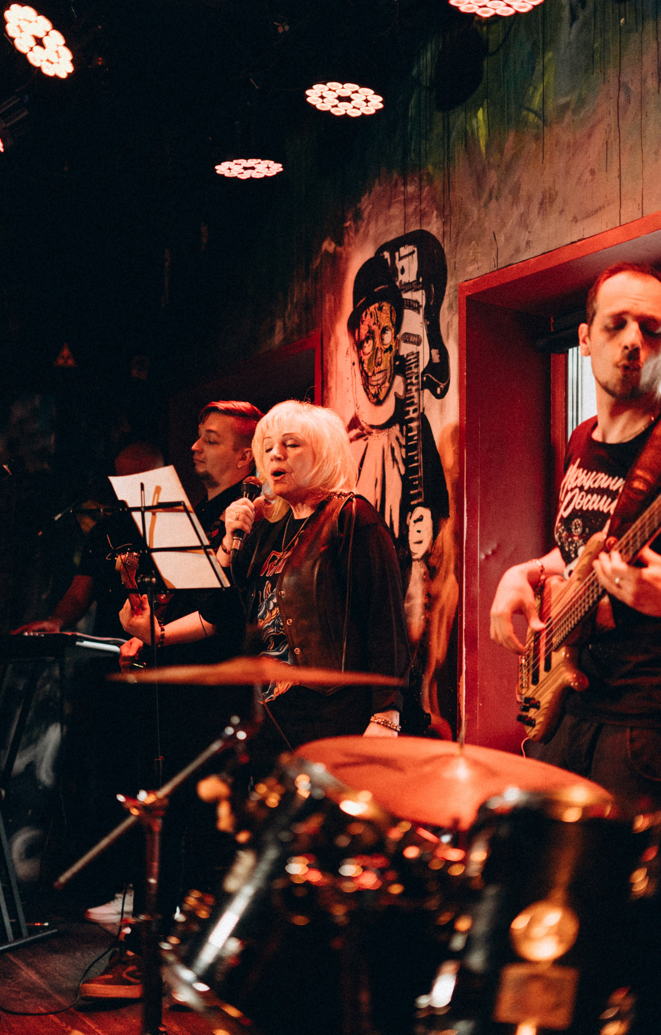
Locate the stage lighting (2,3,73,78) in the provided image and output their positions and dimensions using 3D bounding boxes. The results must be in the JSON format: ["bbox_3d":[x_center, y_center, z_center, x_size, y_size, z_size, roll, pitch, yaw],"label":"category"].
[{"bbox_3d":[-0.547,-0.978,2.860,0.210,0.130,0.210,49,-25,-22],"label":"stage lighting"}]

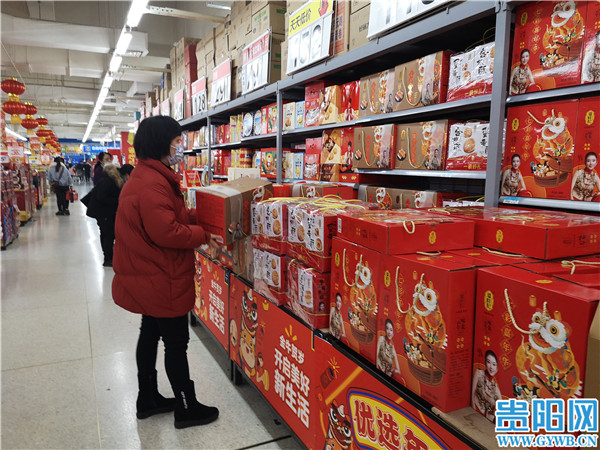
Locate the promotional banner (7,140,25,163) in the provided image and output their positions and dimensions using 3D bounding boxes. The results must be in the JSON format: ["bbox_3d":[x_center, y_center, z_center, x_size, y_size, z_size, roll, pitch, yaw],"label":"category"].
[{"bbox_3d":[-6.687,-1.728,11.000,0.430,0.530,0.030,-3,7,-26],"label":"promotional banner"}]

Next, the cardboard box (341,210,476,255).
[{"bbox_3d":[0.377,0.023,1.754,0.350,0.097,0.370,-2,7,-23],"label":"cardboard box"}]

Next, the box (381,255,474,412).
[{"bbox_3d":[0.391,0.309,1.471,0.108,0.400,0.335,-3,7,-25],"label":"box"}]

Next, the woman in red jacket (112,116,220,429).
[{"bbox_3d":[-0.695,0.259,2.478,0.560,1.625,0.520,-3,7,-26],"label":"woman in red jacket"}]

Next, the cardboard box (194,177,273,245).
[{"bbox_3d":[-0.356,-0.087,2.647,0.200,0.261,0.410,15,23,31],"label":"cardboard box"}]

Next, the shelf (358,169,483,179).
[{"bbox_3d":[0.851,-0.301,2.750,0.460,0.035,1.170,-3,7,-26],"label":"shelf"}]

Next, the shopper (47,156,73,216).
[{"bbox_3d":[-6.909,-1.111,13.500,0.620,1.670,0.420,-5,8,-37],"label":"shopper"}]

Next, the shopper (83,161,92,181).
[{"bbox_3d":[-15.892,-4.001,35.000,0.520,1.660,0.360,-3,7,-26],"label":"shopper"}]

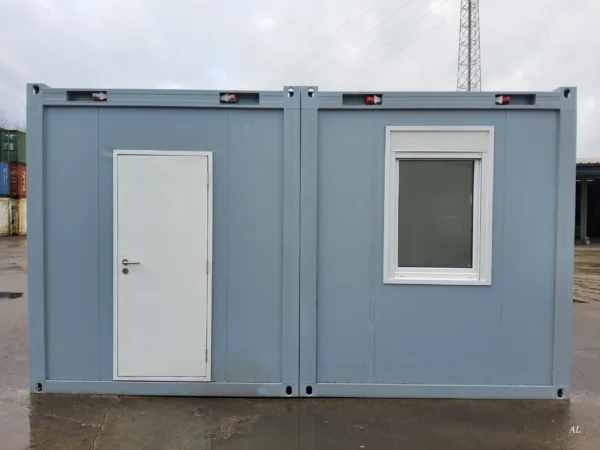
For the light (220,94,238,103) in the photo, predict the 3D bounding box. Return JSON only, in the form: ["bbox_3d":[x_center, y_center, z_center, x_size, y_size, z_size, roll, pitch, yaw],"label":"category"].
[{"bbox_3d":[-0.631,-1.142,4.060,0.160,0.070,0.075,0,2,1],"label":"light"}]

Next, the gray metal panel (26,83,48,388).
[{"bbox_3d":[-2.362,0.137,4.128,0.155,2.775,0.130,0,2,1],"label":"gray metal panel"}]

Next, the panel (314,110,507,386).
[{"bbox_3d":[0.993,0.207,4.104,1.695,2.480,0.070,0,2,1],"label":"panel"}]

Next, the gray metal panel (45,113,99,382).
[{"bbox_3d":[-2.080,0.177,4.131,0.490,2.480,0.070,0,2,1],"label":"gray metal panel"}]

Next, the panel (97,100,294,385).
[{"bbox_3d":[-0.965,0.189,4.121,1.750,2.485,0.070,0,2,1],"label":"panel"}]

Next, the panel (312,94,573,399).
[{"bbox_3d":[1.222,0.204,4.087,2.275,2.630,0.080,0,2,1],"label":"panel"}]

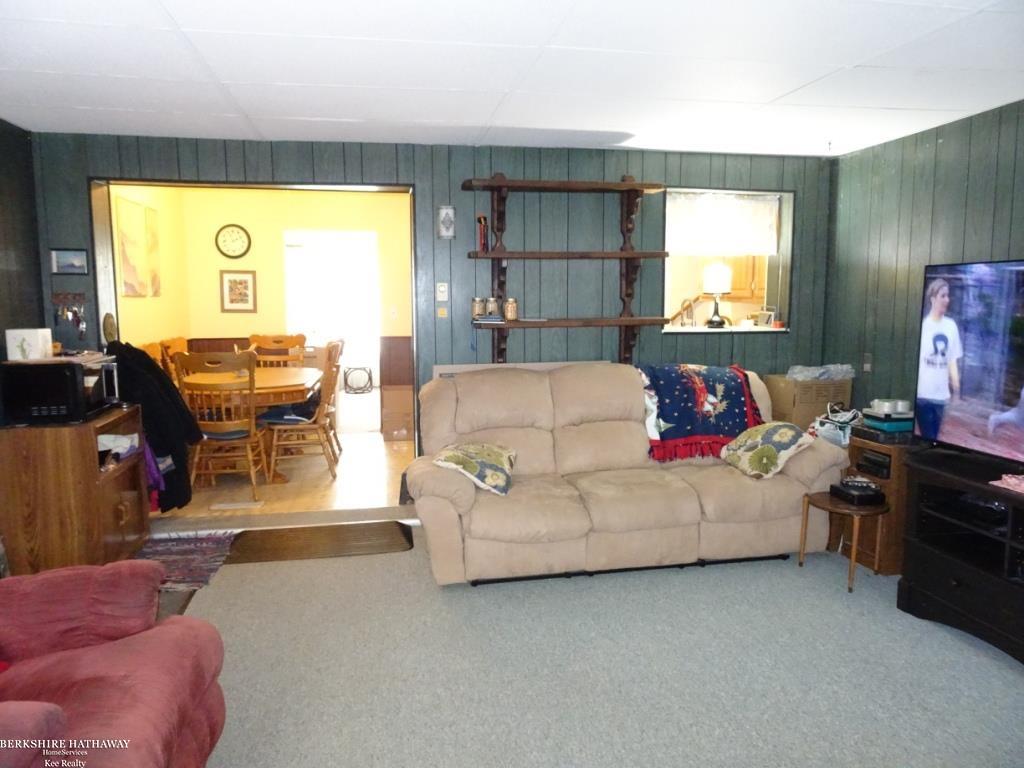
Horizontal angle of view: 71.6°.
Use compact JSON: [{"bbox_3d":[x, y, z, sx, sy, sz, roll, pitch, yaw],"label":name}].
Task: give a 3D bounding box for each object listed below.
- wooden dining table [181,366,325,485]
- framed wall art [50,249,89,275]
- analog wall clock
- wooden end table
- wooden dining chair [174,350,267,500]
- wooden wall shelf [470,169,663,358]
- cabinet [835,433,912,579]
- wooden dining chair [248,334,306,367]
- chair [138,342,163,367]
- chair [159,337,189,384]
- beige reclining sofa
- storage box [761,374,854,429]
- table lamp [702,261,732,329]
[{"bbox_3d":[-2.085,0.321,5.778,1.080,0.757,1.550,-2,7,-10],"label":"wooden dining table"},{"bbox_3d":[-2.456,-0.676,3.940,0.188,0.138,0.020,-2,7,-10],"label":"framed wall art"},{"bbox_3d":[-2.691,-1.374,6.846,0.332,0.328,0.050,-2,7,-10],"label":"analog wall clock"},{"bbox_3d":[1.692,0.789,3.614,0.400,0.410,0.400,-2,7,-10],"label":"wooden end table"},{"bbox_3d":[-1.958,0.270,4.955,0.490,1.030,0.600,-1,7,-10],"label":"wooden dining chair"},{"bbox_3d":[0.340,-0.674,4.358,1.230,1.230,0.210,-2,7,-10],"label":"wooden wall shelf"},{"bbox_3d":[2.070,0.621,3.792,0.420,0.665,0.390,-1,7,-8],"label":"cabinet"},{"bbox_3d":[-2.076,0.121,6.216,0.510,1.030,0.580,-1,7,-10],"label":"wooden dining chair"},{"bbox_3d":[-2.459,0.224,5.442,0.540,1.030,0.510,-2,7,-10],"label":"chair"},{"bbox_3d":[-2.596,0.136,6.113,0.580,1.030,0.500,-1,7,-4],"label":"chair"},{"bbox_3d":[0.591,0.412,4.076,2.350,1.025,0.920,-2,7,-11],"label":"beige reclining sofa"},{"bbox_3d":[1.924,0.181,4.629,0.390,0.460,0.330,-1,7,-10],"label":"storage box"},{"bbox_3d":[1.413,-0.610,4.875,0.205,0.445,0.205,-2,7,-10],"label":"table lamp"}]

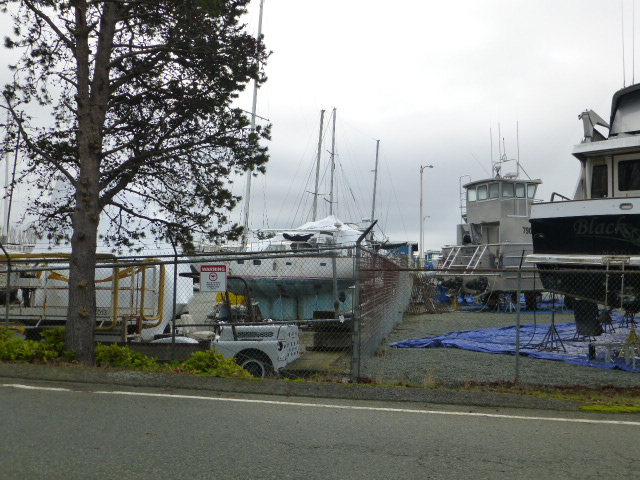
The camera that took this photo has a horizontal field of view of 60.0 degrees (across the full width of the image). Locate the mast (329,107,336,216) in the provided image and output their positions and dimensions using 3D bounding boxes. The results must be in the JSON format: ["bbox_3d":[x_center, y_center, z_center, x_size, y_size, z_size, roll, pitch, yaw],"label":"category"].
[{"bbox_3d":[0.907,-4.929,40.332,0.180,9.670,0.180,2,-4,0],"label":"mast"}]

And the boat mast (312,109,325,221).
[{"bbox_3d":[-0.118,-4.289,36.298,0.190,8.690,0.190,4,-4,0],"label":"boat mast"}]

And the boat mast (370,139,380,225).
[{"bbox_3d":[4.004,-3.652,40.255,0.160,7.420,0.160,4,-4,0],"label":"boat mast"}]

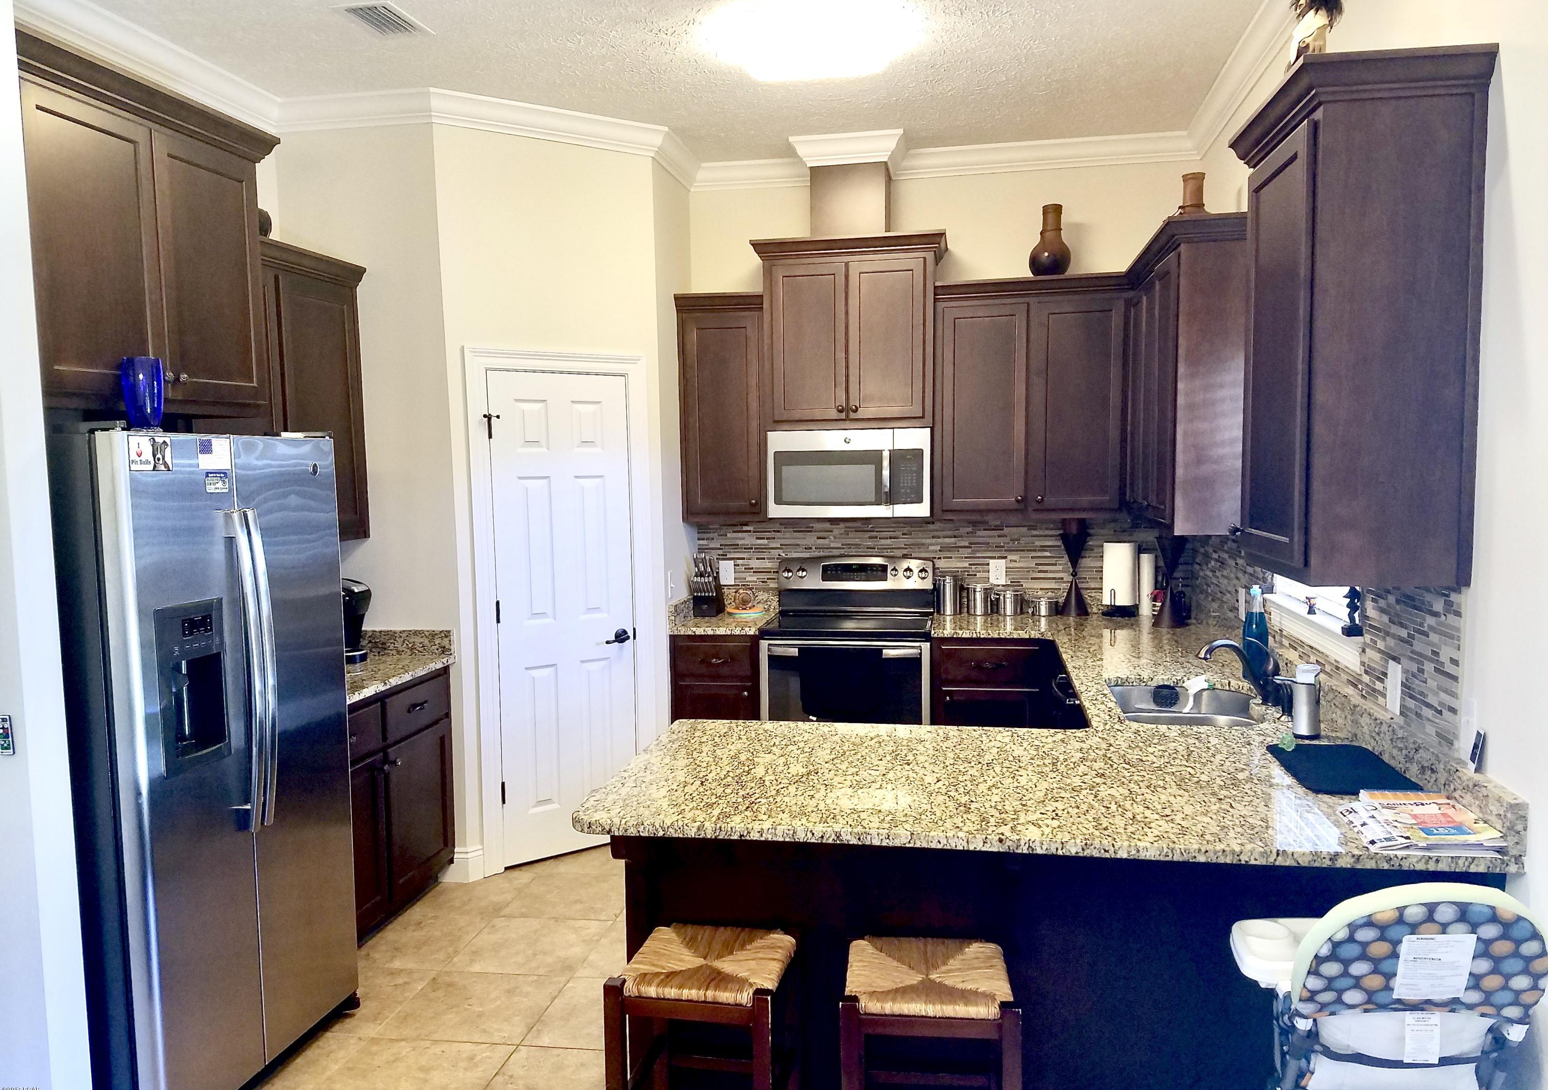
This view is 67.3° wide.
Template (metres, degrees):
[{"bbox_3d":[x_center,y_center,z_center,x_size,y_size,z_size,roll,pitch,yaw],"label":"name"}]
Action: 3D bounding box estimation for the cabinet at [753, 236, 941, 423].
[{"bbox_3d":[0.369,-0.973,5.471,0.878,0.860,0.420,0,4,10],"label":"cabinet"}]

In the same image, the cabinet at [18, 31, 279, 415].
[{"bbox_3d":[-1.887,-0.776,3.164,0.630,0.852,0.960,0,4,10],"label":"cabinet"}]

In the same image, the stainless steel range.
[{"bbox_3d":[0.367,0.669,5.463,0.757,1.196,0.655,0,4,10],"label":"stainless steel range"}]

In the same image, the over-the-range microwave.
[{"bbox_3d":[0.371,-0.339,5.535,0.756,0.413,0.390,0,4,10],"label":"over-the-range microwave"}]

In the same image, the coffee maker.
[{"bbox_3d":[-1.748,0.288,4.551,0.325,0.328,0.230,0,4,10],"label":"coffee maker"}]

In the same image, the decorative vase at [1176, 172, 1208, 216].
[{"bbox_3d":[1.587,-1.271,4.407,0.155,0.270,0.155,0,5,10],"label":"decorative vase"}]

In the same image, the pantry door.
[{"bbox_3d":[-0.888,0.299,4.923,0.635,2.030,0.040,-4,5,-37],"label":"pantry door"}]

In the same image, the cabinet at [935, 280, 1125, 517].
[{"bbox_3d":[1.172,-0.664,5.361,0.850,1.060,0.365,0,5,10],"label":"cabinet"}]

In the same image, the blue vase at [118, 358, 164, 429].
[{"bbox_3d":[-1.523,-0.367,2.810,0.098,0.185,0.098,0,5,10],"label":"blue vase"}]

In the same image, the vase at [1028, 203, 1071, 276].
[{"bbox_3d":[1.259,-1.372,5.308,0.200,0.344,0.200,0,4,10],"label":"vase"}]

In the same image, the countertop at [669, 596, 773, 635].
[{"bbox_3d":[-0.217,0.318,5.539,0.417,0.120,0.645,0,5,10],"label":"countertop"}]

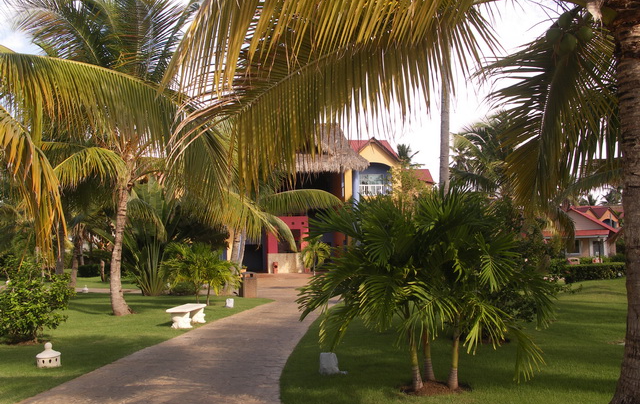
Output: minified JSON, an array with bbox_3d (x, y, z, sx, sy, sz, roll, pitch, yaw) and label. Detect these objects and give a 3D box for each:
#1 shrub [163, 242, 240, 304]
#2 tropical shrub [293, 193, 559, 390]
[{"bbox_3d":[-3.526,2.109,20.904,2.300,1.900,2.100,0,-4,0],"label":"shrub"},{"bbox_3d":[1.212,1.019,8.149,2.850,2.300,2.600,0,-4,0],"label":"tropical shrub"}]

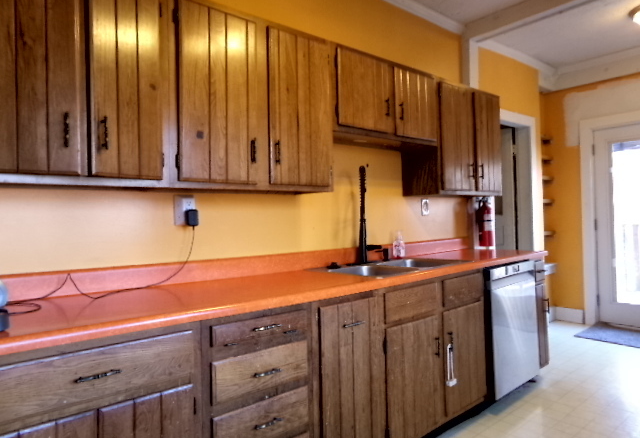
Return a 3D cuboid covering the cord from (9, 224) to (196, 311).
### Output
[{"bbox_3d":[-0.772,0.165,1.722,0.760,0.256,0.240,-1,0,-41],"label":"cord"}]

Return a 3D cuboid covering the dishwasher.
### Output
[{"bbox_3d":[1.015,0.681,2.974,0.605,0.785,0.620,-1,0,-41],"label":"dishwasher"}]

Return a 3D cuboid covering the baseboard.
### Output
[{"bbox_3d":[2.699,1.050,4.820,0.020,0.150,0.310,-1,0,-41],"label":"baseboard"}]

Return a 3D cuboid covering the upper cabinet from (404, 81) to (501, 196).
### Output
[{"bbox_3d":[0.974,-0.540,3.212,0.815,0.760,0.310,-1,0,-41],"label":"upper cabinet"}]

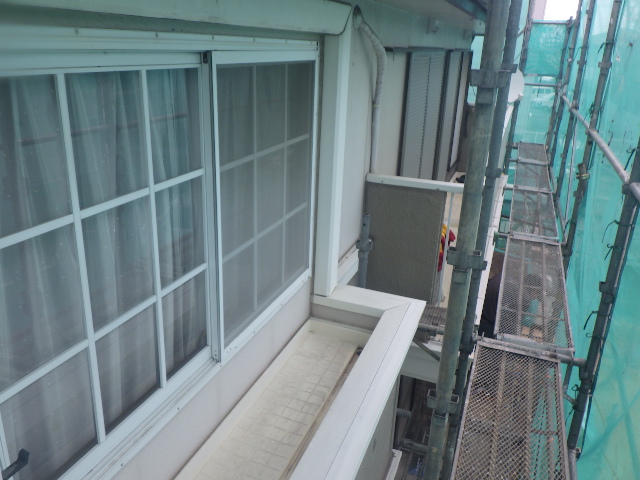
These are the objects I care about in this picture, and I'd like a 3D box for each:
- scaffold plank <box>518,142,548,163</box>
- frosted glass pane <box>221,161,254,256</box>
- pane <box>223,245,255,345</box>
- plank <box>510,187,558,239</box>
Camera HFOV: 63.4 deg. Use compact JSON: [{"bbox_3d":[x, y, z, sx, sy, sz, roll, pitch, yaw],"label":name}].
[{"bbox_3d":[3.440,-1.398,8.386,0.430,0.050,1.740,10,22,19],"label":"scaffold plank"},{"bbox_3d":[-0.294,-0.116,1.872,0.012,0.315,0.250,10,22,19],"label":"frosted glass pane"},{"bbox_3d":[-0.308,0.189,1.987,0.012,0.310,0.250,10,22,19],"label":"pane"},{"bbox_3d":[2.116,-0.271,5.149,0.402,0.045,1.780,10,22,19],"label":"plank"}]

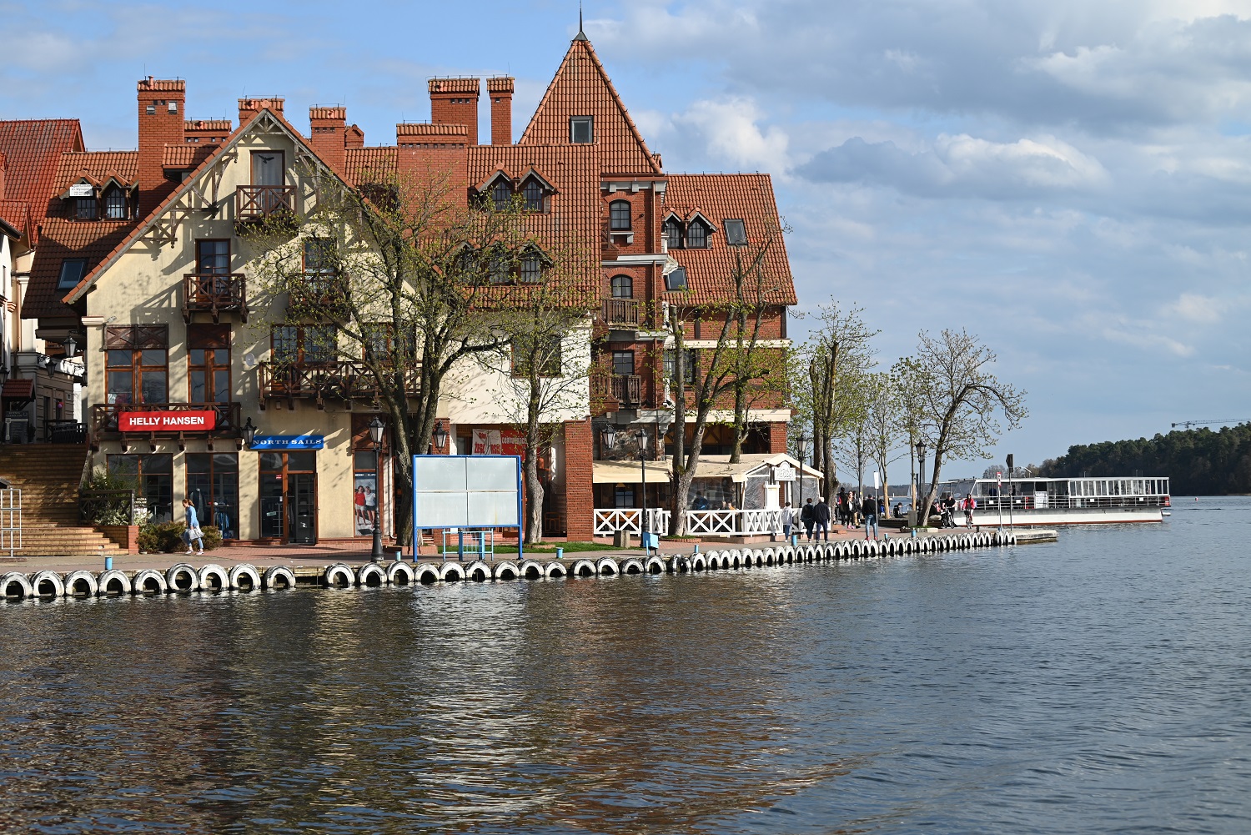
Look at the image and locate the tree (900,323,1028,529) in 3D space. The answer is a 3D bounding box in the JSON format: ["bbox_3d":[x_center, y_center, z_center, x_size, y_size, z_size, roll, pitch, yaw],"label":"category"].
[{"bbox_3d":[14.747,0.467,107.147,5.500,8.743,5.000,-1,-2,-6],"label":"tree"}]

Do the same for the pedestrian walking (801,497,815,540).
[{"bbox_3d":[6.730,3.764,89.527,0.540,1.606,0.450,-1,-2,19],"label":"pedestrian walking"}]

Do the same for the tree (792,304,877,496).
[{"bbox_3d":[8.257,-0.027,97.151,3.300,8.983,3.100,-1,-2,-6],"label":"tree"}]

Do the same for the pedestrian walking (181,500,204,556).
[{"bbox_3d":[-12.722,3.218,71.528,0.650,1.637,0.500,0,-2,-12],"label":"pedestrian walking"}]

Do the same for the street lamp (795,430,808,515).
[{"bbox_3d":[6.643,2.541,92.067,0.440,3.975,0.440,-1,-2,-6],"label":"street lamp"}]

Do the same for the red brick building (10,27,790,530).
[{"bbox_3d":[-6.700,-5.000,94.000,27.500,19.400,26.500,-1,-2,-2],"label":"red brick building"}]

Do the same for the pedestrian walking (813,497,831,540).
[{"bbox_3d":[7.233,3.758,89.528,0.620,1.689,0.450,-1,-2,19],"label":"pedestrian walking"}]

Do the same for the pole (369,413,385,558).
[{"bbox_3d":[-6.911,1.980,67.568,0.440,4.043,0.440,-1,-2,-6],"label":"pole"}]

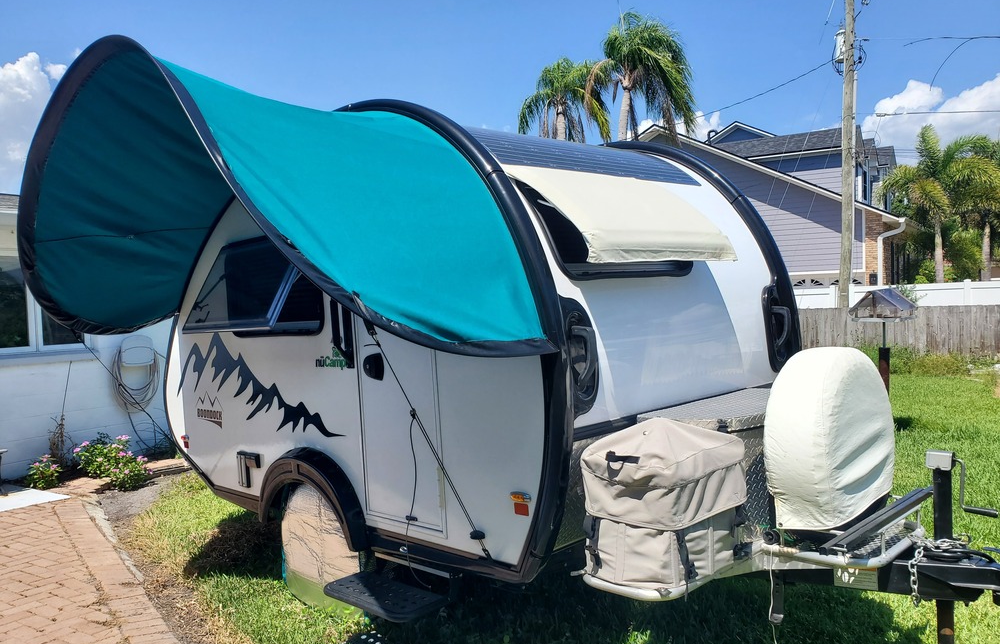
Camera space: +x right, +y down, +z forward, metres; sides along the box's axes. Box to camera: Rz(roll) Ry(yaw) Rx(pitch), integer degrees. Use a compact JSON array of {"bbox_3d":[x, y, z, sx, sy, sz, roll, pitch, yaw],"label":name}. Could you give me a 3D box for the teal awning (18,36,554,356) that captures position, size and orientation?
[{"bbox_3d":[-1.336,-0.522,3.403,3.167,1.421,1.035,-1,2,45],"label":"teal awning"}]

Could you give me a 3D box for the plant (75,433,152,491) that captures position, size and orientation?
[{"bbox_3d":[-3.448,1.226,6.700,0.680,0.420,0.580,-2,2,-18],"label":"plant"}]

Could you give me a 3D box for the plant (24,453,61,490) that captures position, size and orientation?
[{"bbox_3d":[-4.011,1.309,6.600,0.330,0.300,0.320,-2,2,-18],"label":"plant"}]

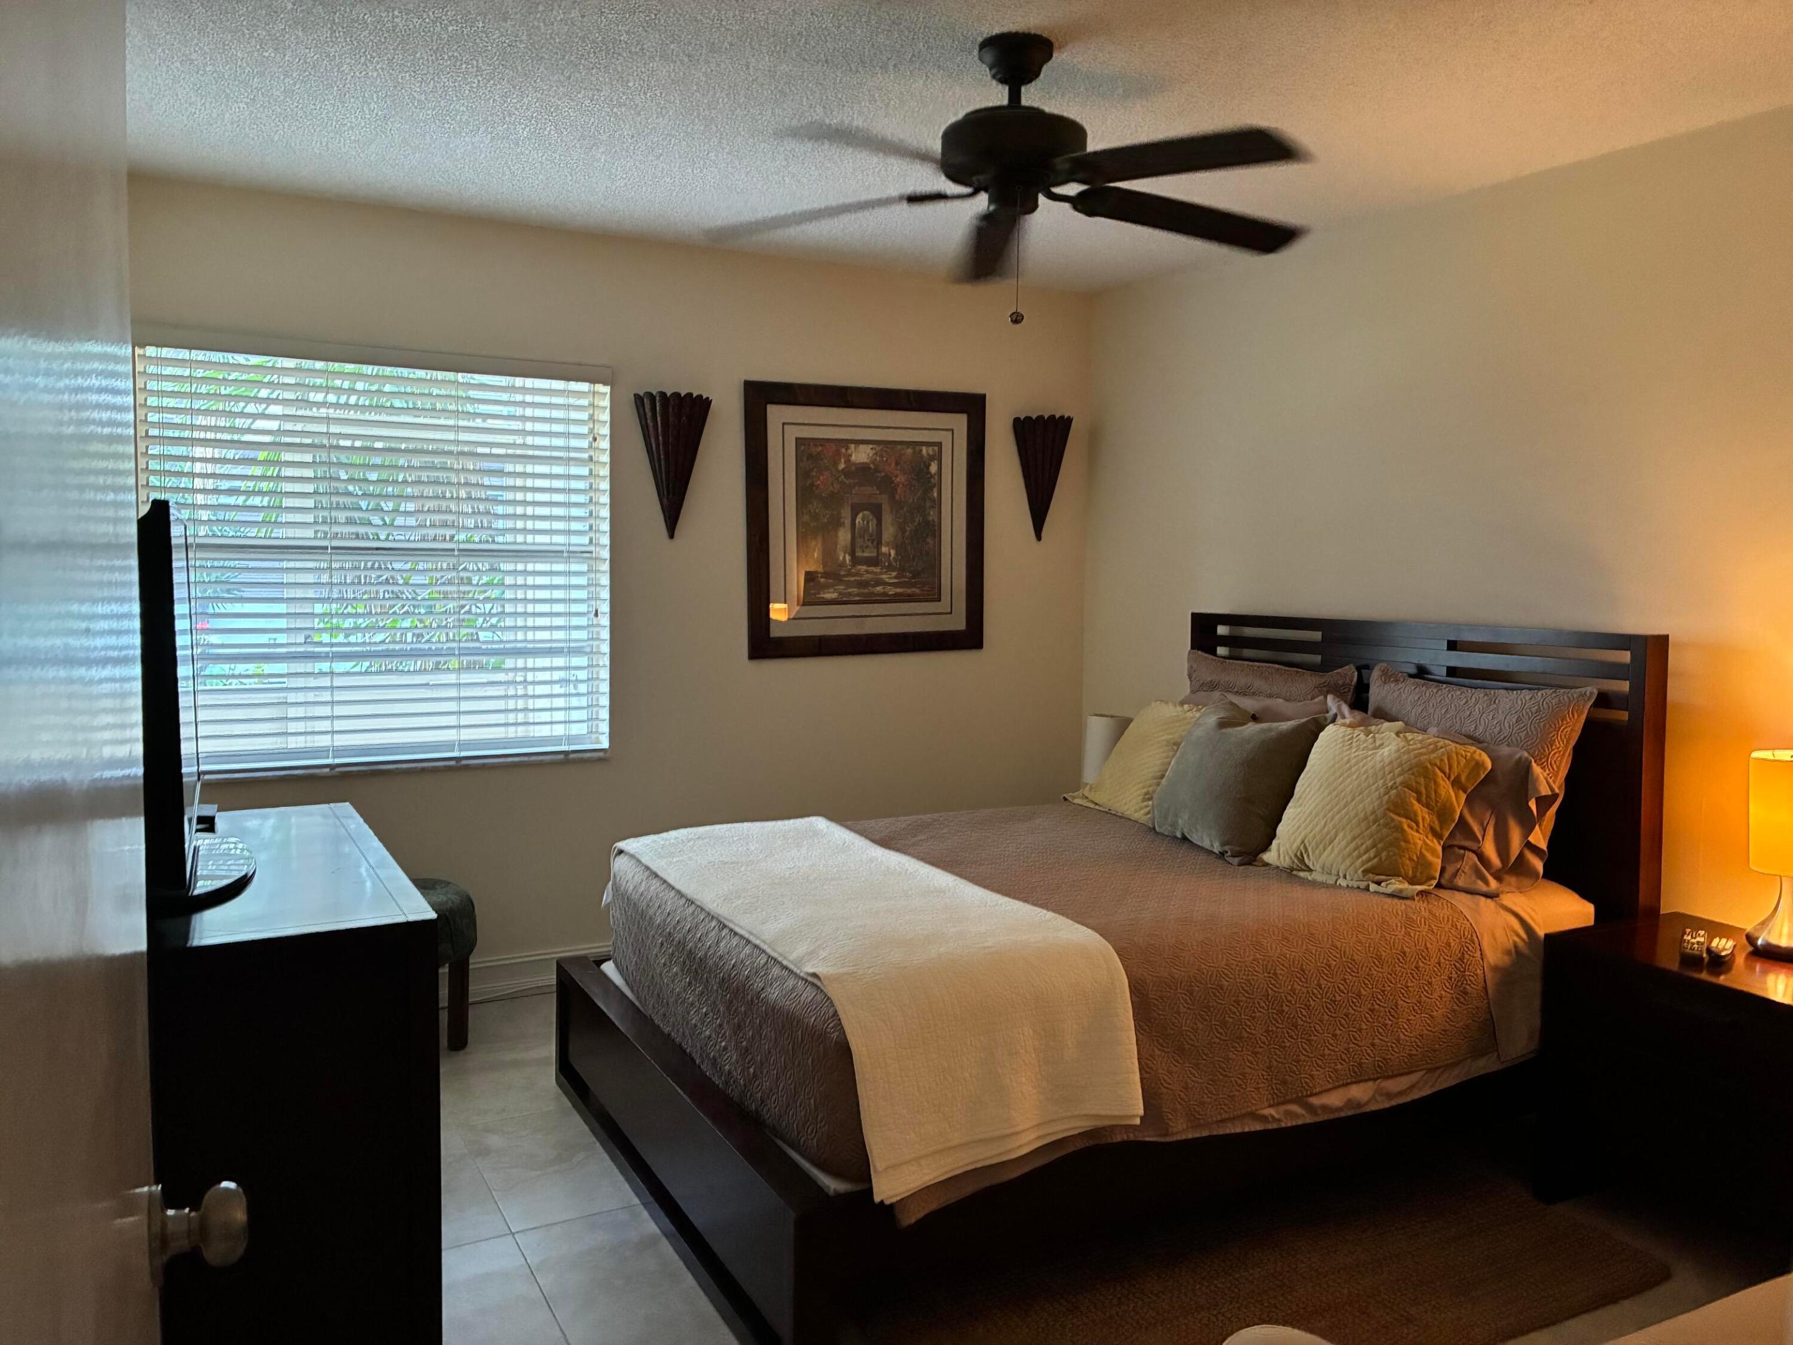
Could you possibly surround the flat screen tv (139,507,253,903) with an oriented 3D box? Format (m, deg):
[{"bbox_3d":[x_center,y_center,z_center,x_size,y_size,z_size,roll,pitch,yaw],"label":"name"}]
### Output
[{"bbox_3d":[-1.296,0.046,2.417,0.240,0.660,1.060,-2,6,-27],"label":"flat screen tv"}]

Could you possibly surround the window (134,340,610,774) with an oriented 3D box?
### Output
[{"bbox_3d":[-1.518,-0.335,4.056,1.340,1.240,0.075,-2,6,-28],"label":"window"}]

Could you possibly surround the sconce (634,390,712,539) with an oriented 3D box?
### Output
[{"bbox_3d":[-0.720,-0.674,4.437,0.265,0.475,0.095,-2,6,-28],"label":"sconce"}]

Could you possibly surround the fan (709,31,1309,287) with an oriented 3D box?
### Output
[{"bbox_3d":[0.240,-1.084,2.700,1.280,0.345,1.280,-2,6,-28],"label":"fan"}]

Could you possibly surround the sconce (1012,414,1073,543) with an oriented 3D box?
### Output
[{"bbox_3d":[0.577,-0.729,5.136,0.265,0.475,0.095,-2,6,-28],"label":"sconce"}]

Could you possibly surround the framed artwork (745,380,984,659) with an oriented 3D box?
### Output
[{"bbox_3d":[-0.093,-0.537,4.822,0.955,0.945,0.040,-2,6,-28],"label":"framed artwork"}]

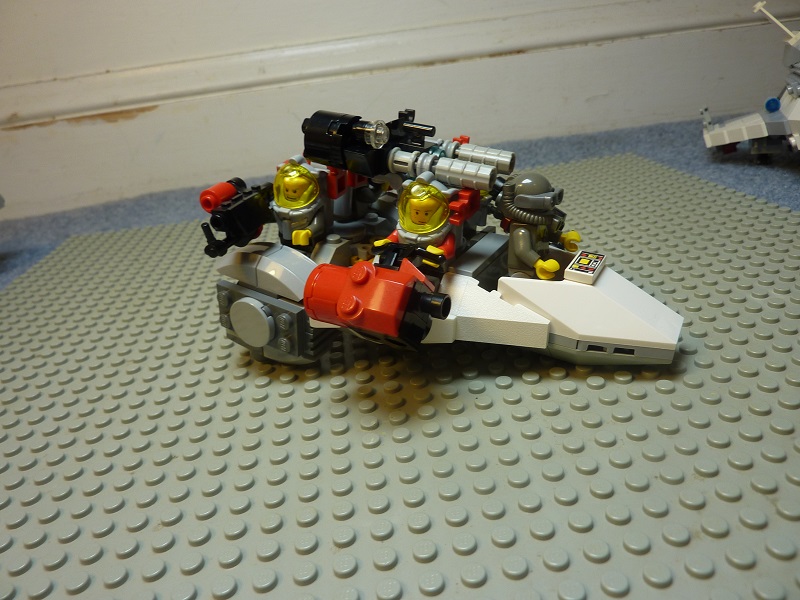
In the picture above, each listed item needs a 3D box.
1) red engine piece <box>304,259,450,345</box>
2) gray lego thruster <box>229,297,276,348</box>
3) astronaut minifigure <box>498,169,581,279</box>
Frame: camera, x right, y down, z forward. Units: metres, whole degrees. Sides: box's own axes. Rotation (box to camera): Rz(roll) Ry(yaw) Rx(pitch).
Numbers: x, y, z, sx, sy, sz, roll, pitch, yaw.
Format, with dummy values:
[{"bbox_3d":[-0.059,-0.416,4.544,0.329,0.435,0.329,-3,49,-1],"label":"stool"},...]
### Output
[{"bbox_3d":[-0.006,0.000,0.158,0.039,0.018,0.018,10,29,23],"label":"red engine piece"},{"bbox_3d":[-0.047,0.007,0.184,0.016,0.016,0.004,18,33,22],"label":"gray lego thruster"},{"bbox_3d":[0.043,-0.022,0.181,0.026,0.036,0.024,18,33,24],"label":"astronaut minifigure"}]

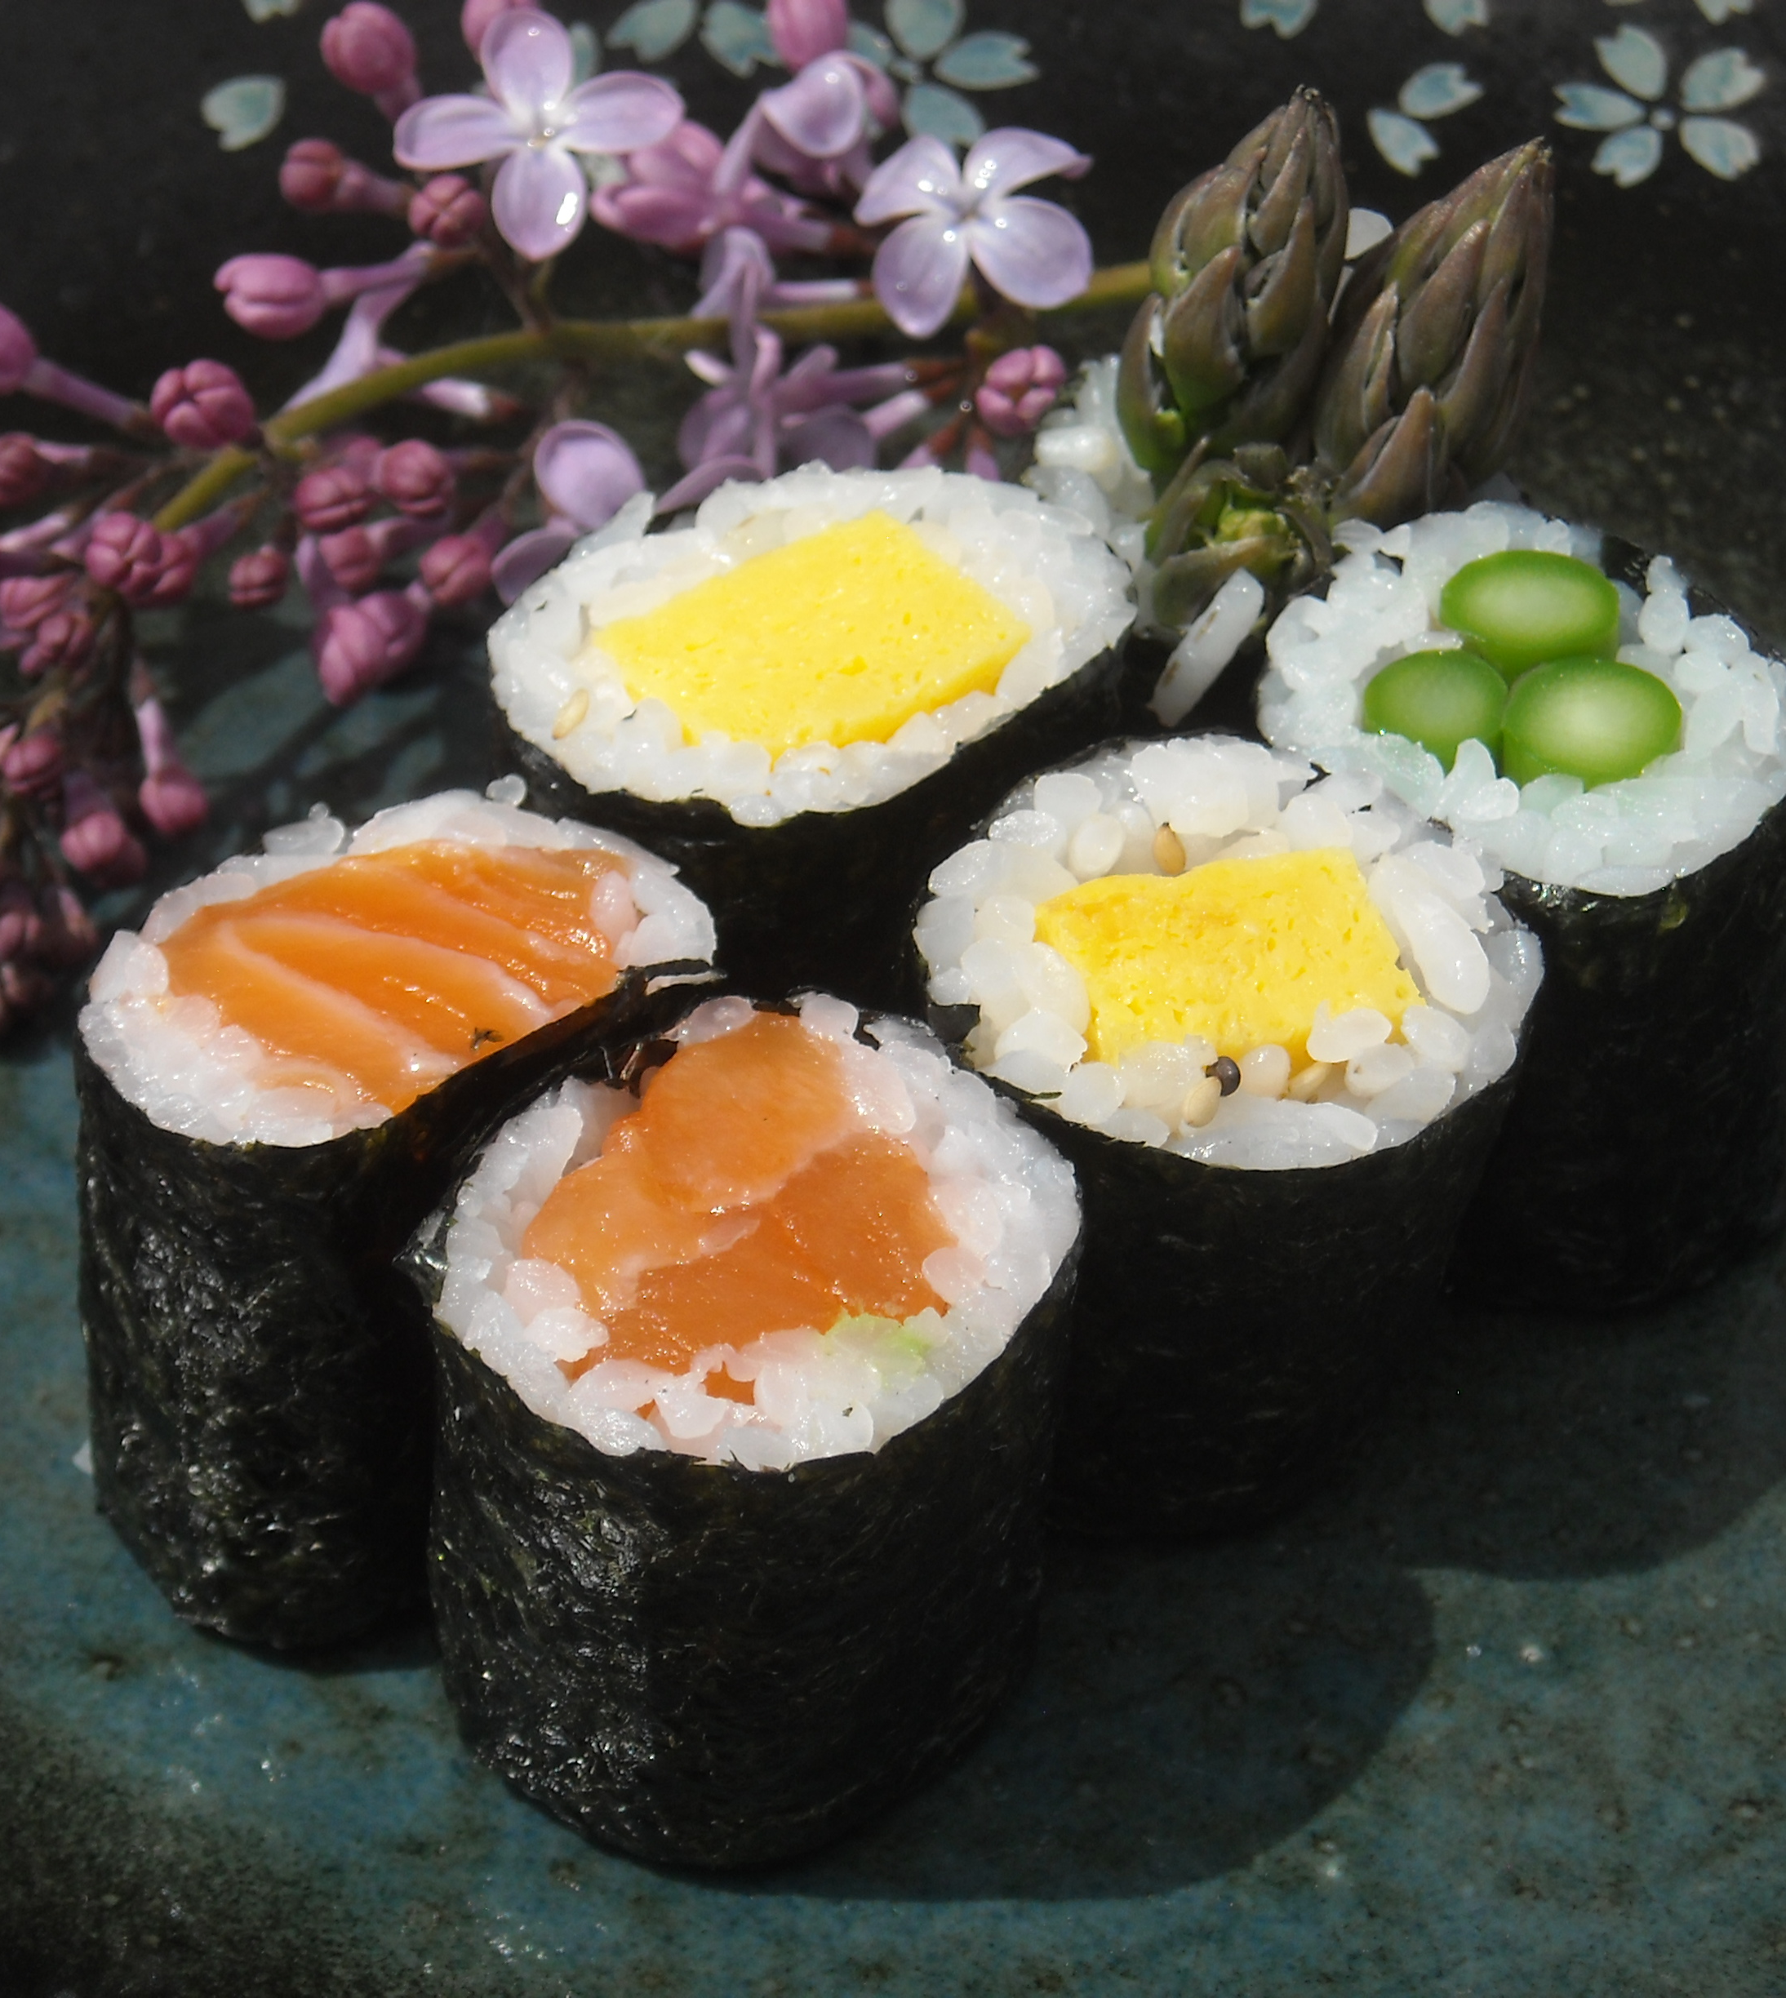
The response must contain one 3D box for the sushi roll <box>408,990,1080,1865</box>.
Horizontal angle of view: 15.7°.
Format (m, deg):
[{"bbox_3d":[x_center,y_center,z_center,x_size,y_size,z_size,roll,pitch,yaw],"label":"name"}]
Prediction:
[{"bbox_3d":[-0.007,0.022,0.330,0.032,0.030,0.033,0,43,0],"label":"sushi roll"}]

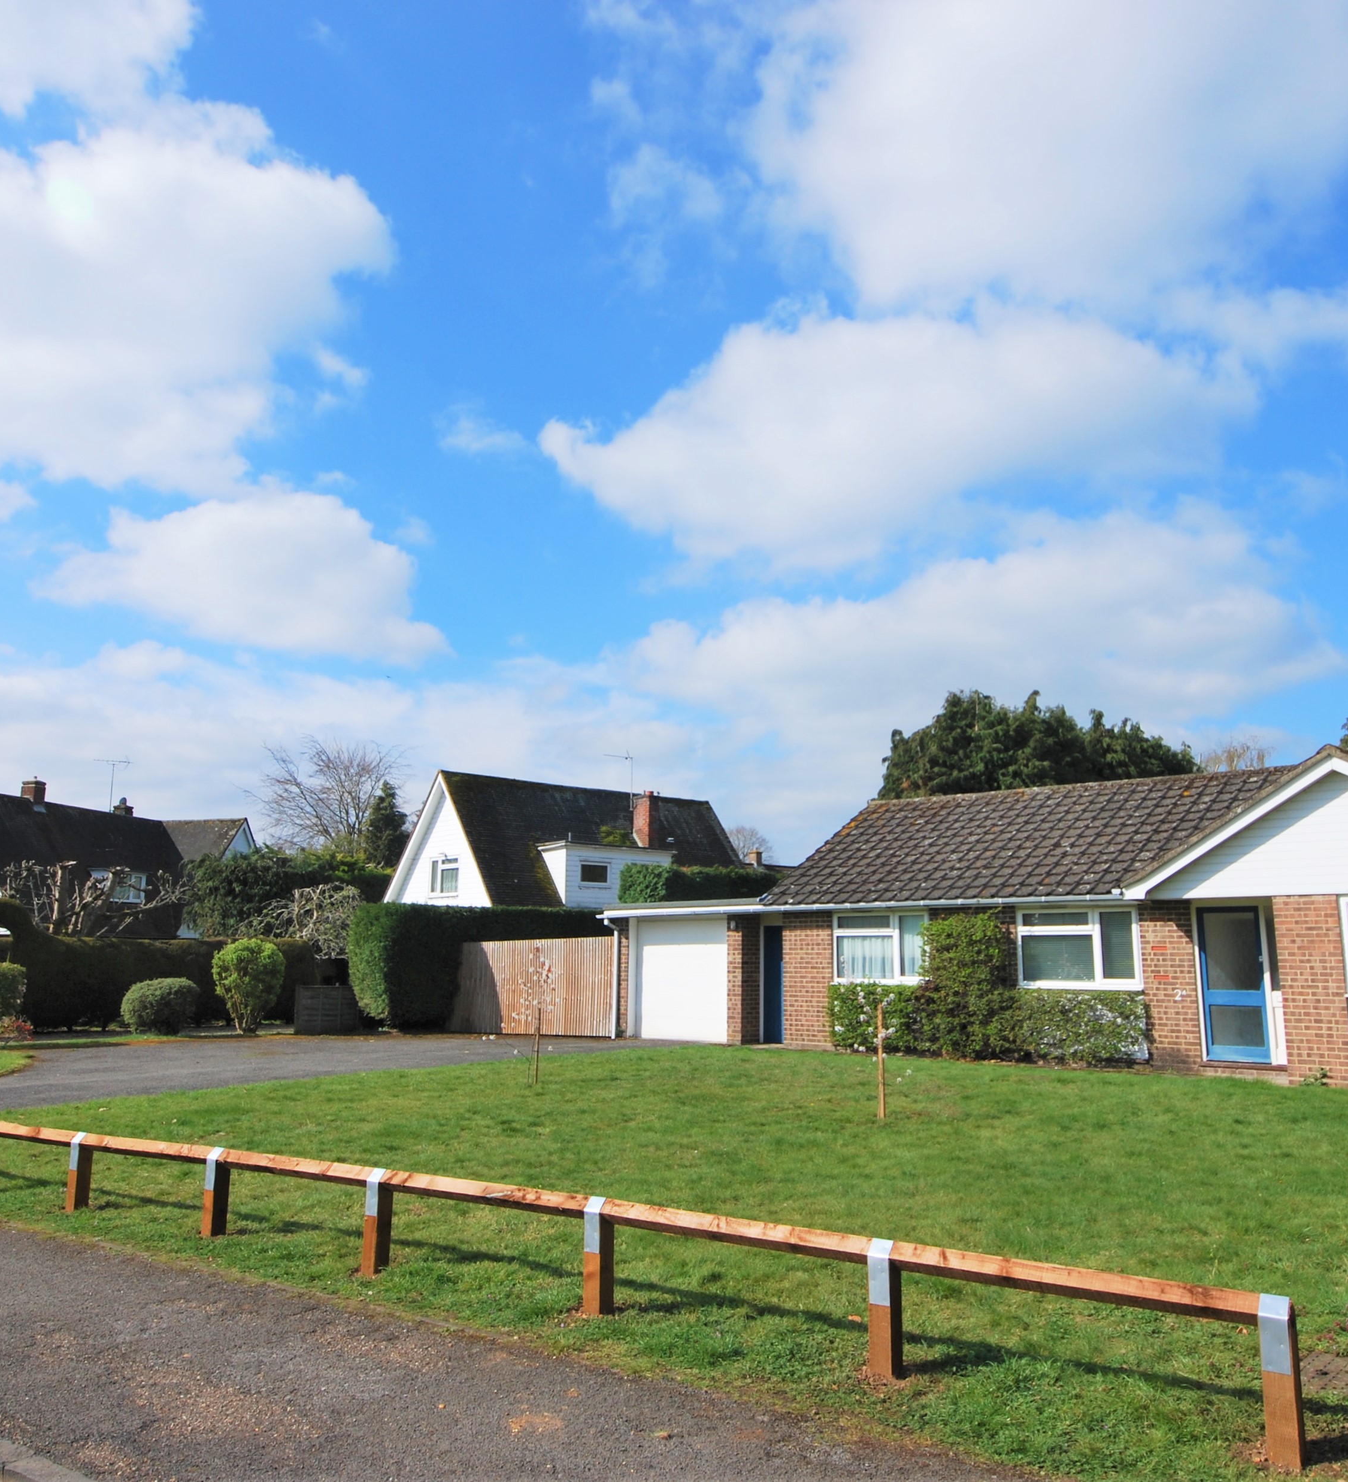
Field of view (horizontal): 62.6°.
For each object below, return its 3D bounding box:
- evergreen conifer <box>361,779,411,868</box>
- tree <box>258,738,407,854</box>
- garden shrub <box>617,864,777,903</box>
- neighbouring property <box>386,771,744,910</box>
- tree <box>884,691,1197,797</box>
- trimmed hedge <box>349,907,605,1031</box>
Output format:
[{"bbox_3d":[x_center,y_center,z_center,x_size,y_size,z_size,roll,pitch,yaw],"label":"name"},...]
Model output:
[{"bbox_3d":[-12.152,5.814,45.685,2.900,8.445,2.900,4,-11,-14],"label":"evergreen conifer"},{"bbox_3d":[-16.326,5.469,51.847,7.000,11.309,7.000,4,-11,-17],"label":"tree"},{"bbox_3d":[0.746,4.787,26.577,4.600,3.677,1.800,5,-12,-22],"label":"garden shrub"},{"bbox_3d":[-3.021,4.970,36.309,10.800,6.869,9.000,9,-13,-35],"label":"neighbouring property"},{"bbox_3d":[10.395,3.013,31.024,8.600,8.973,6.000,-3,-11,18],"label":"tree"},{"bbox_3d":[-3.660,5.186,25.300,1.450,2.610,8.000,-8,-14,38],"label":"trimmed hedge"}]

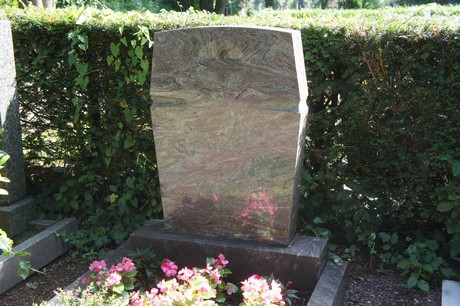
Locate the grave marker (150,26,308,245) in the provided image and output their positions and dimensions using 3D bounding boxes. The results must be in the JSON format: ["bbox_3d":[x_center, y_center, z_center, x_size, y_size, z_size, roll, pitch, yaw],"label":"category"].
[{"bbox_3d":[-0.007,-0.099,3.057,0.770,1.046,0.161,4,14,19],"label":"grave marker"}]

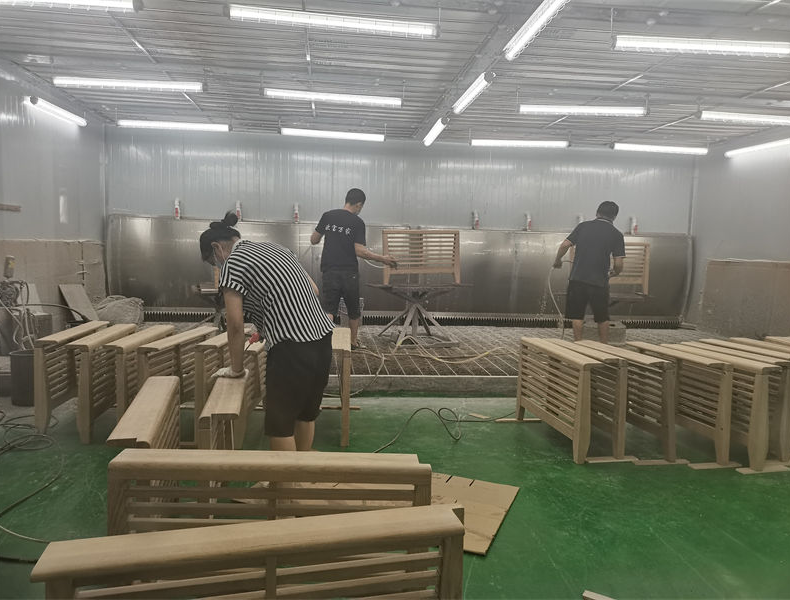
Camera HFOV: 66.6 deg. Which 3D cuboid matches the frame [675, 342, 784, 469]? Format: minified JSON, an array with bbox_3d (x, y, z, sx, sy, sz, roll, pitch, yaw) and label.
[{"bbox_3d":[2.029,0.641,3.837,0.129,0.591,0.880,1,5,-12],"label":"frame"}]

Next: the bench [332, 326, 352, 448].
[{"bbox_3d":[-0.372,0.568,4.153,0.129,0.591,0.880,1,5,-5],"label":"bench"}]

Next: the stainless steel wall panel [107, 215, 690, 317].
[{"bbox_3d":[0.263,-0.424,8.308,8.120,1.220,0.200,1,5,-7],"label":"stainless steel wall panel"}]

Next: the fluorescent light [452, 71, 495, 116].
[{"bbox_3d":[0.646,-1.722,5.093,0.105,0.085,1.260,1,5,-7],"label":"fluorescent light"}]

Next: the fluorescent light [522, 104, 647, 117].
[{"bbox_3d":[1.750,-1.757,5.544,1.260,0.085,0.105,1,5,-7],"label":"fluorescent light"}]

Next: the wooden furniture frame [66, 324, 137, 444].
[{"bbox_3d":[-1.962,0.531,4.056,0.129,0.591,0.880,1,5,-7],"label":"wooden furniture frame"}]

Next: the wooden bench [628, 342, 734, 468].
[{"bbox_3d":[1.784,0.630,3.899,0.129,0.591,0.880,1,5,-10],"label":"wooden bench"}]

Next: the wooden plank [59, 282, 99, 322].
[{"bbox_3d":[-3.452,0.121,6.668,0.025,0.664,0.380,-27,1,9],"label":"wooden plank"}]

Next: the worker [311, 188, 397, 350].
[{"bbox_3d":[-0.449,-0.310,6.349,0.720,1.660,0.580,4,5,23],"label":"worker"}]

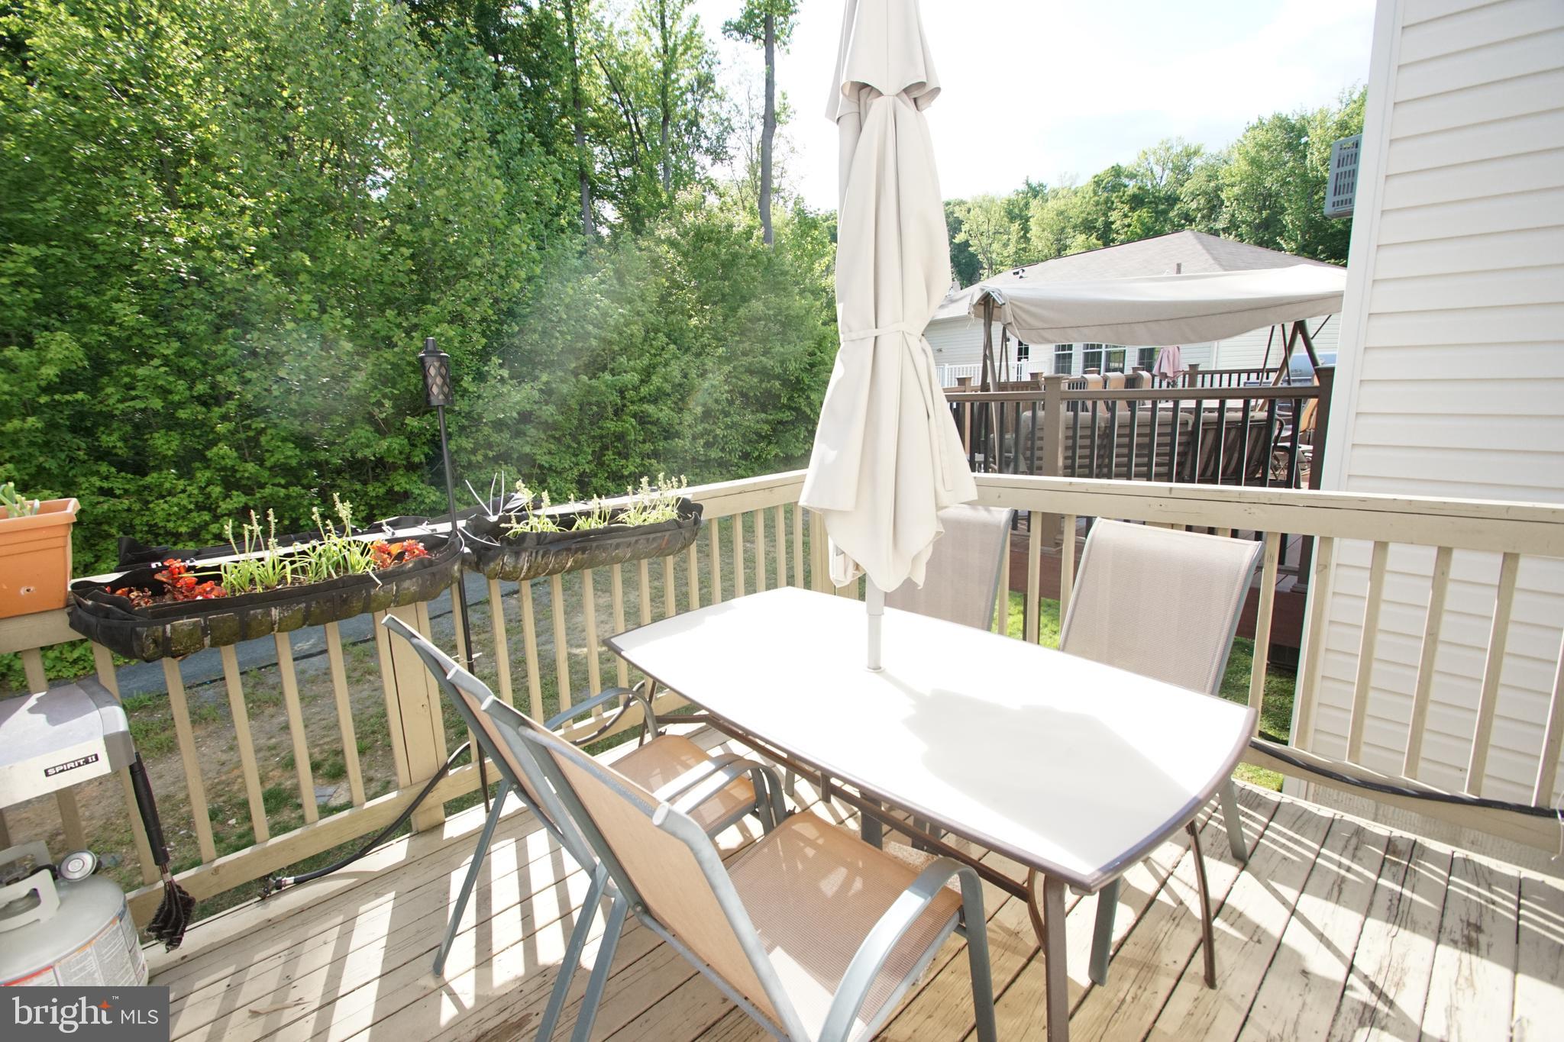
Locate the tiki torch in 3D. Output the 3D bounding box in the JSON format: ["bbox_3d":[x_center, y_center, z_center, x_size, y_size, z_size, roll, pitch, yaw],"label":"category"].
[{"bbox_3d":[-1.097,0.239,2.226,0.090,1.670,0.090,-7,11,-26],"label":"tiki torch"}]

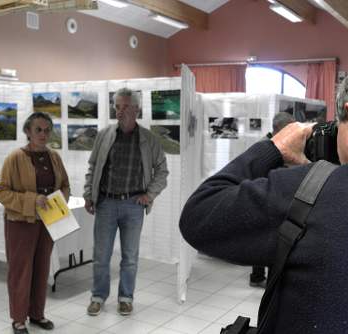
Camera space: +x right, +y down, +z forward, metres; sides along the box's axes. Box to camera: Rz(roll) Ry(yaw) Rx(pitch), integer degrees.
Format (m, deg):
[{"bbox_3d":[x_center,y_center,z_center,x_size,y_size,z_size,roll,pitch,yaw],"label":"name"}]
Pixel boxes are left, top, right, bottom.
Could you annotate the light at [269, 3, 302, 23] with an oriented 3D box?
[{"bbox_3d":[2.171,-2.959,9.599,0.230,0.100,1.360,4,6,31],"label":"light"}]

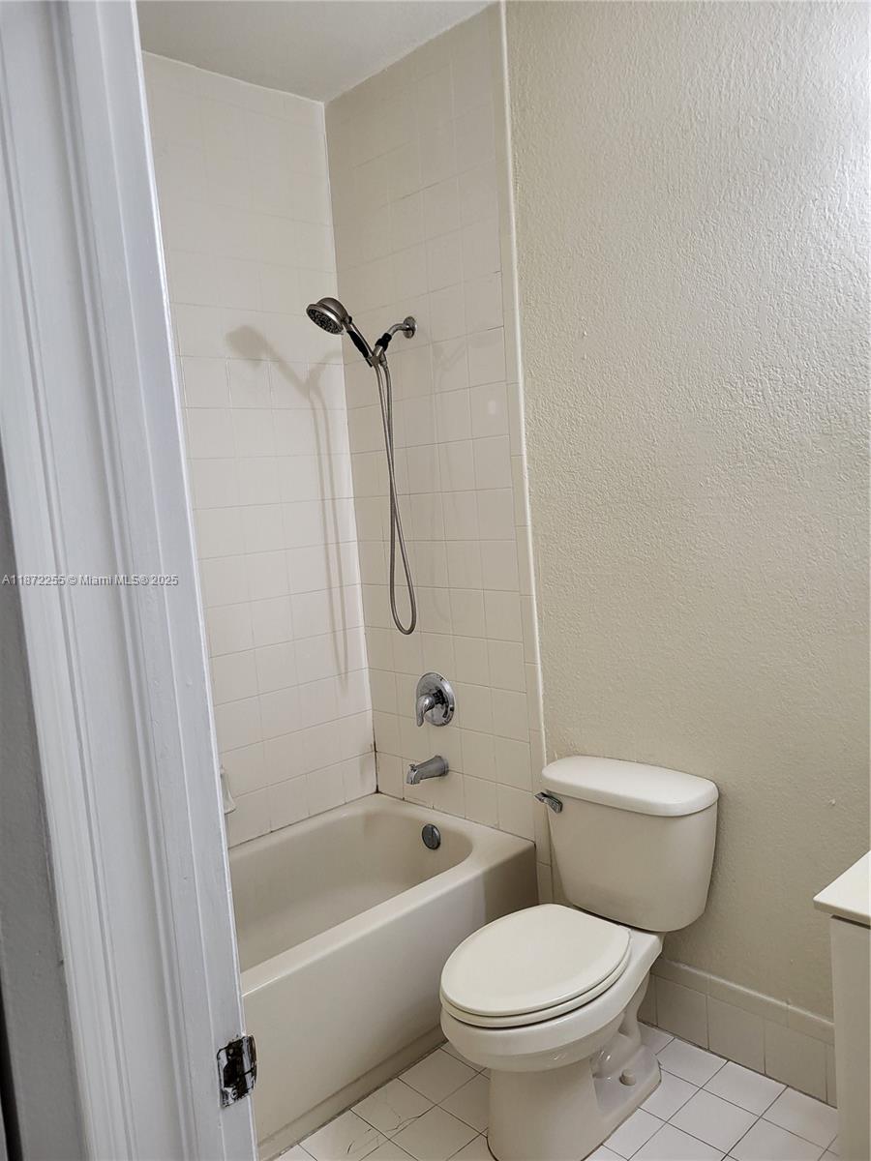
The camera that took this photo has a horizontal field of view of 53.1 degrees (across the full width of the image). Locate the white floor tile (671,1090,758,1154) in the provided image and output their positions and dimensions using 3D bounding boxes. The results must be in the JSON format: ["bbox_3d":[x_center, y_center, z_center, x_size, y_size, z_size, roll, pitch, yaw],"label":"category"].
[{"bbox_3d":[0.645,1.256,2.022,0.150,0.010,0.150,-10,8,-43],"label":"white floor tile"}]

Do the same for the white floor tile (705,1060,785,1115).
[{"bbox_3d":[0.749,1.238,2.119,0.134,0.010,0.150,-10,8,-43],"label":"white floor tile"}]

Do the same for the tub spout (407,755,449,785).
[{"bbox_3d":[-0.035,0.622,2.837,0.143,0.074,0.066,-10,8,-43],"label":"tub spout"}]

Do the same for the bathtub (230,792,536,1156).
[{"bbox_3d":[-0.483,1.079,2.392,1.520,0.426,0.755,-10,8,-43],"label":"bathtub"}]

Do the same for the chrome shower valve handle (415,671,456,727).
[{"bbox_3d":[-0.029,0.394,2.835,0.083,0.180,0.180,-10,8,-43],"label":"chrome shower valve handle"}]

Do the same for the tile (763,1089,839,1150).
[{"bbox_3d":[0.854,1.242,2.008,0.134,0.010,0.150,-10,8,-43],"label":"tile"}]

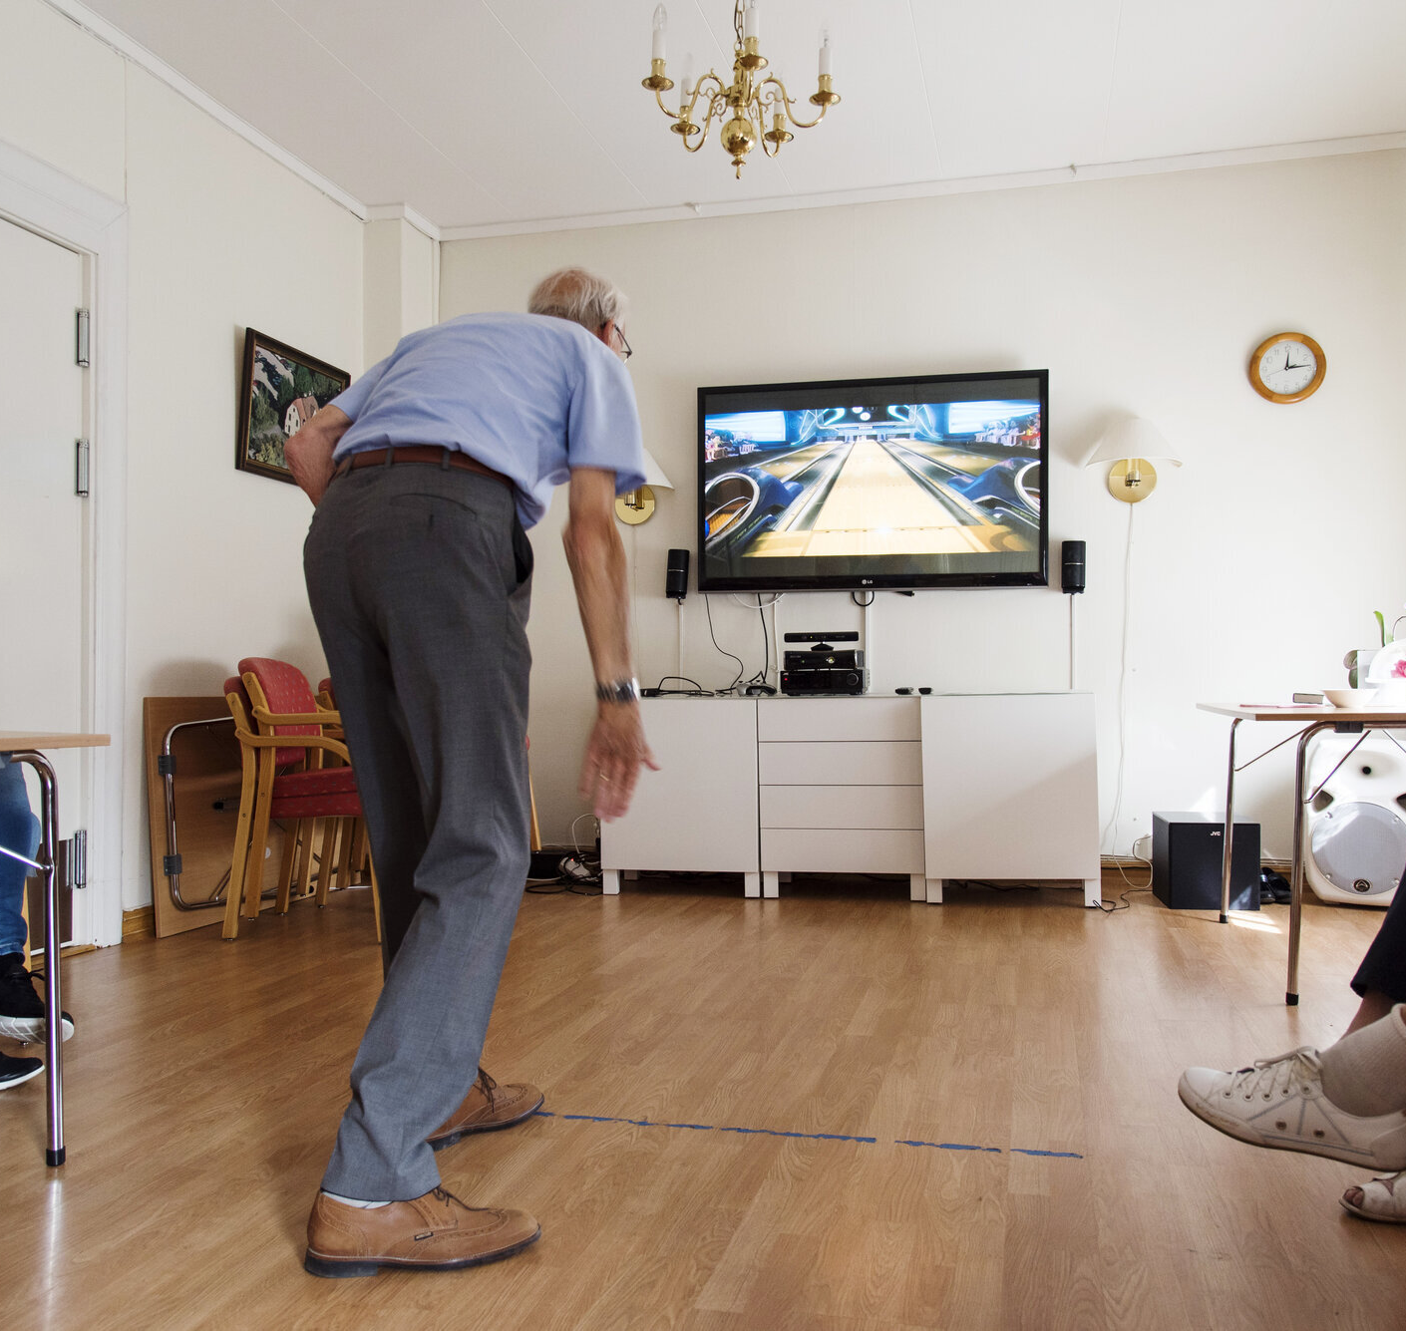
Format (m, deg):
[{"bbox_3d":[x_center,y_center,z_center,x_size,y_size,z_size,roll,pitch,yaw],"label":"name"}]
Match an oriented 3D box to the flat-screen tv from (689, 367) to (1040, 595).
[{"bbox_3d":[0.663,-0.719,5.315,1.390,0.830,0.060,0,-1,14],"label":"flat-screen tv"}]

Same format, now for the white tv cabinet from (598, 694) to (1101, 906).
[{"bbox_3d":[0.549,0.491,5.029,1.810,0.745,0.420,0,-1,14],"label":"white tv cabinet"}]

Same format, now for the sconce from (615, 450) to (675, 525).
[{"bbox_3d":[-0.308,-0.762,5.632,0.360,0.320,0.210,0,-1,14],"label":"sconce"}]

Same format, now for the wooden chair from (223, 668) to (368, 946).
[{"bbox_3d":[-1.189,0.422,4.346,0.610,0.870,0.540,0,-1,7],"label":"wooden chair"}]

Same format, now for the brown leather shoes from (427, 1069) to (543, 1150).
[{"bbox_3d":[-0.410,0.755,2.316,0.300,0.120,0.112,1,-2,-44],"label":"brown leather shoes"}]

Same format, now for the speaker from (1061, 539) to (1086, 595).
[{"bbox_3d":[1.422,-0.376,5.090,0.088,0.200,0.090,0,-1,14],"label":"speaker"}]

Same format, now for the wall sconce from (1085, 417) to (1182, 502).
[{"bbox_3d":[1.668,-0.795,5.139,0.360,0.320,0.210,0,-1,14],"label":"wall sconce"}]

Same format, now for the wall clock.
[{"bbox_3d":[2.235,-1.142,5.080,0.277,0.277,0.045,0,-1,14],"label":"wall clock"}]

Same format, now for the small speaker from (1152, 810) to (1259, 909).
[{"bbox_3d":[1.791,0.697,4.744,0.300,0.300,0.320,0,-1,9],"label":"small speaker"}]

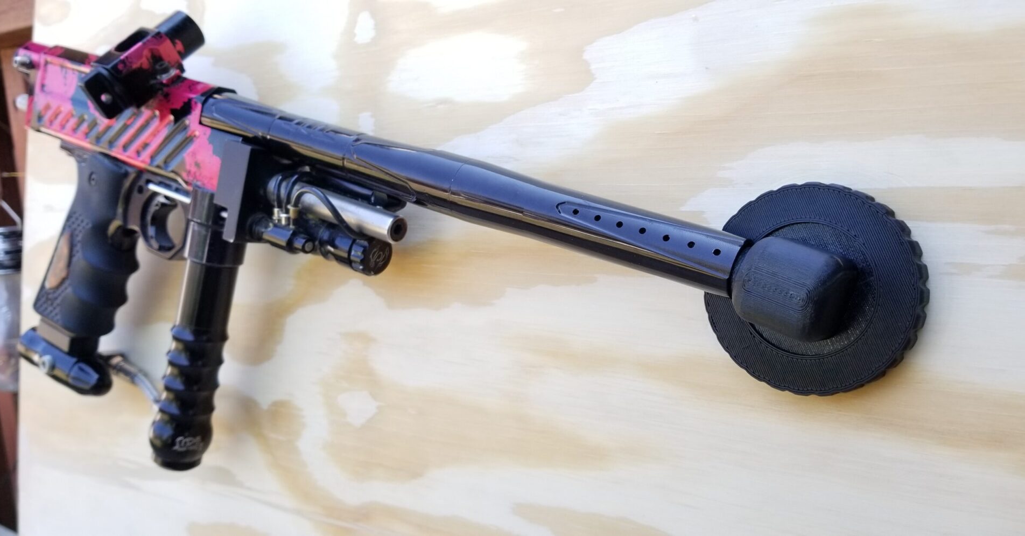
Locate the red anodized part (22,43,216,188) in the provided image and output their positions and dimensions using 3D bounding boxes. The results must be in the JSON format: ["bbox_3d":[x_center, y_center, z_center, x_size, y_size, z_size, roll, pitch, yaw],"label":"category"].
[{"bbox_3d":[-0.238,-0.098,0.467,0.210,0.058,0.028,19,9,29],"label":"red anodized part"}]

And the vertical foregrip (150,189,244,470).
[{"bbox_3d":[-0.185,0.039,0.436,0.036,0.170,0.036,19,9,29],"label":"vertical foregrip"}]

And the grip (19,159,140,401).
[{"bbox_3d":[-0.287,0.001,0.495,0.090,0.157,0.032,19,9,29],"label":"grip"}]

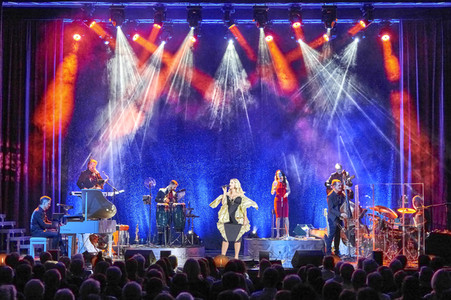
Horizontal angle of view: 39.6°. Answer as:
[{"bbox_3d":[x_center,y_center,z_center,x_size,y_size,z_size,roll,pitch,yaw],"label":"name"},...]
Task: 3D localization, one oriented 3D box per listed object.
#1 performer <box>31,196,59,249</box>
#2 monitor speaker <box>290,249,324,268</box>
[{"bbox_3d":[-3.930,1.738,13.705,0.750,1.340,0.520,1,-5,-8],"label":"performer"},{"bbox_3d":[1.601,2.110,12.220,0.560,0.360,0.450,1,-5,-10],"label":"monitor speaker"}]

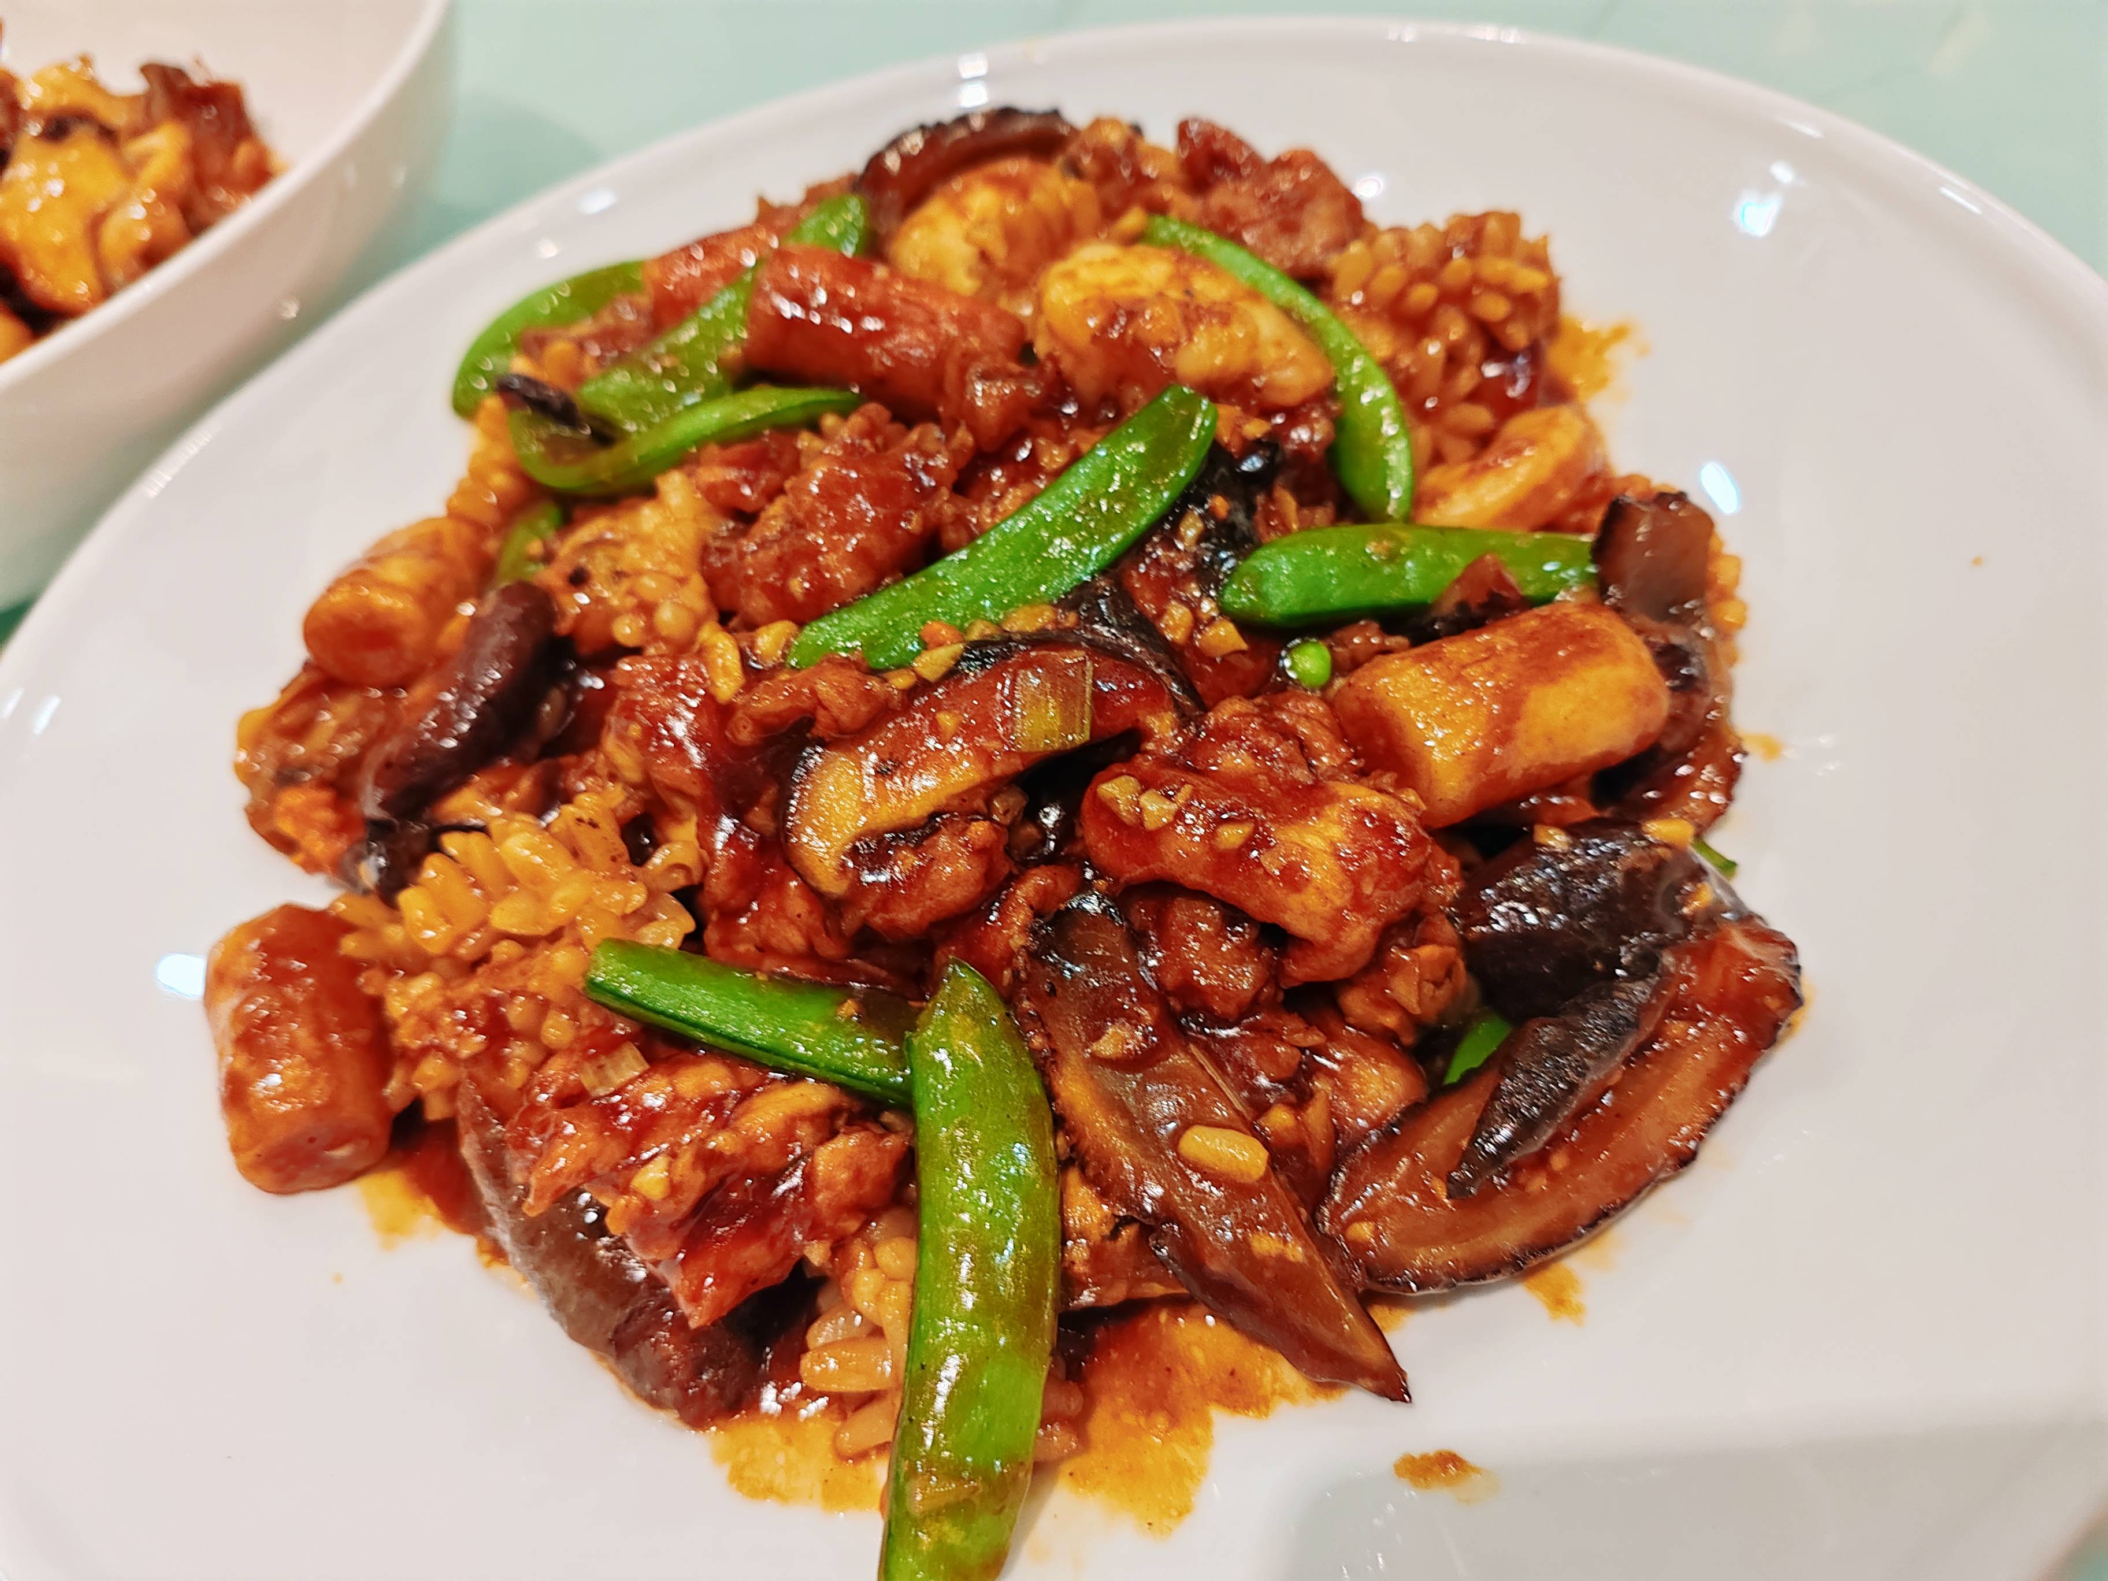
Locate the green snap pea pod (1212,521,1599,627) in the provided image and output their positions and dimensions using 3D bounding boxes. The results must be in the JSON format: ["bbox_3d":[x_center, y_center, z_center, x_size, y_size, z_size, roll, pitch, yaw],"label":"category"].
[{"bbox_3d":[0.043,-0.025,0.191,0.044,0.008,0.011,-2,76,1],"label":"green snap pea pod"}]

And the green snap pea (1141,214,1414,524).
[{"bbox_3d":[0.032,-0.057,0.221,0.018,0.012,0.065,-29,57,-2],"label":"green snap pea"}]

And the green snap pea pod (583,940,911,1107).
[{"bbox_3d":[-0.029,0.024,0.166,0.043,0.007,0.009,11,62,20],"label":"green snap pea pod"}]

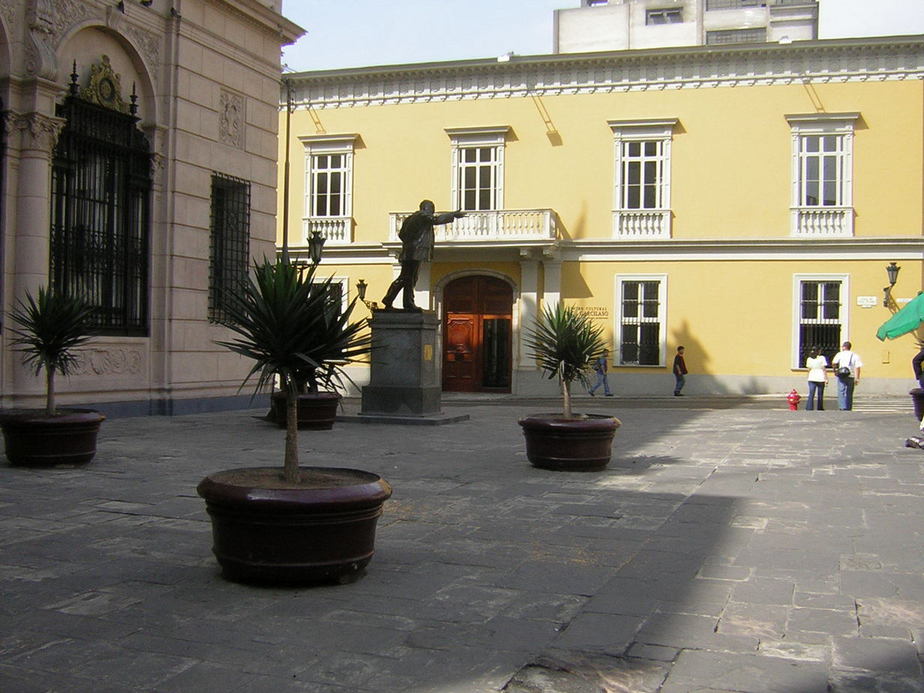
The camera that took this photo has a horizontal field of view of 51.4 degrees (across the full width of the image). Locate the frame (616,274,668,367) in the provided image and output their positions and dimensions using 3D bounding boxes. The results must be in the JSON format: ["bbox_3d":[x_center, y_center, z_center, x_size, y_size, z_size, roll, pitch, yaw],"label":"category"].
[{"bbox_3d":[6.073,-0.840,32.393,1.726,3.125,0.220,1,0,16],"label":"frame"}]

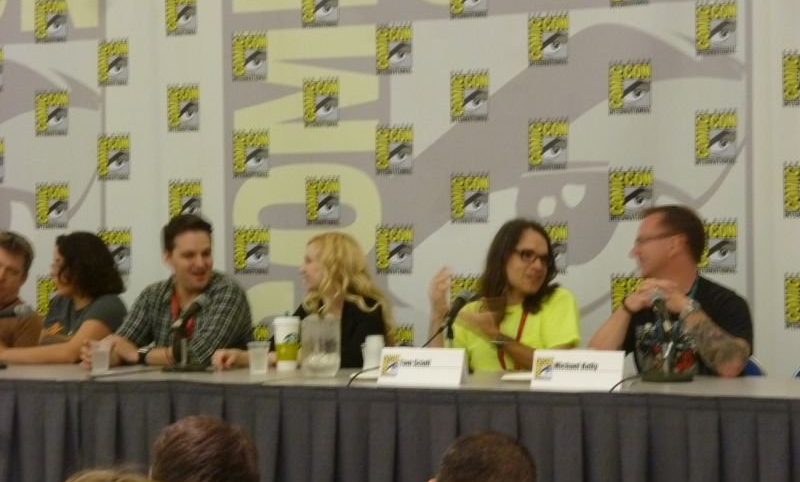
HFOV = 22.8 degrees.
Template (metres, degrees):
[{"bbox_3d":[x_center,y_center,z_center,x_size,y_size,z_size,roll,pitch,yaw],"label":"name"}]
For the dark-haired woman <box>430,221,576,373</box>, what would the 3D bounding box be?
[{"bbox_3d":[0.358,0.552,6.600,0.560,1.245,0.720,0,0,7],"label":"dark-haired woman"}]

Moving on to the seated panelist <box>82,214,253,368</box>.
[{"bbox_3d":[-0.797,0.545,7.130,0.600,1.280,0.750,0,0,12],"label":"seated panelist"}]

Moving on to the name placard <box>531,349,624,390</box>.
[{"bbox_3d":[0.517,0.373,5.732,0.275,0.112,0.075,0,0,18],"label":"name placard"}]

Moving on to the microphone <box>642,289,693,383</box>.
[{"bbox_3d":[0.824,0.287,6.120,0.160,0.285,0.190,0,0,-13],"label":"microphone"}]

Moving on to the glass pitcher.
[{"bbox_3d":[-0.257,0.337,6.430,0.128,0.200,0.170,0,0,6],"label":"glass pitcher"}]

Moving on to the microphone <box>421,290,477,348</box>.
[{"bbox_3d":[0.170,0.292,6.330,0.190,0.280,0.150,0,0,-32],"label":"microphone"}]

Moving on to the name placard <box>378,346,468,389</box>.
[{"bbox_3d":[0.072,0.377,5.970,0.275,0.112,0.075,-1,0,26],"label":"name placard"}]

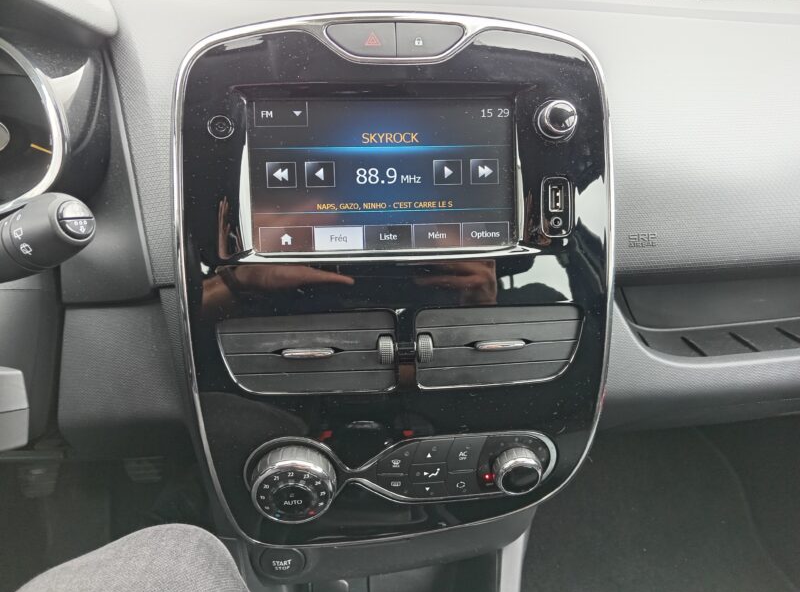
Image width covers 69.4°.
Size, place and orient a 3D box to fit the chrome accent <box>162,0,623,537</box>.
[{"bbox_3d":[0.000,-0.006,0.341,0.257,0.313,0.035,-2,4,-4],"label":"chrome accent"}]

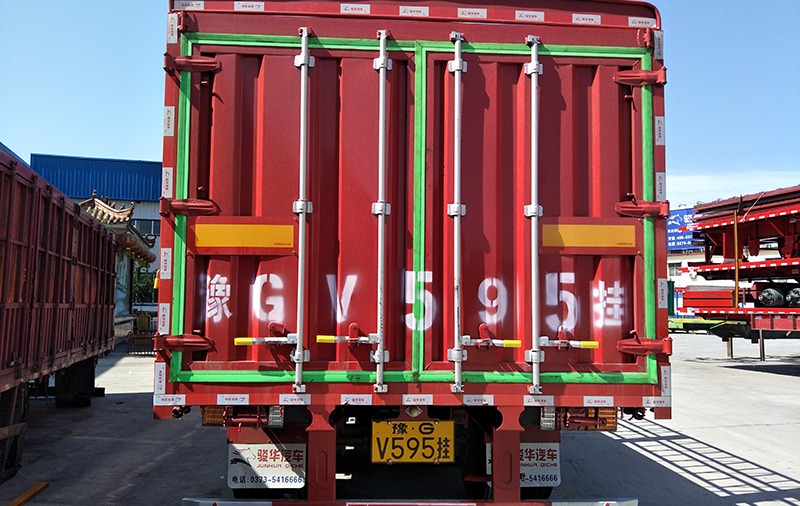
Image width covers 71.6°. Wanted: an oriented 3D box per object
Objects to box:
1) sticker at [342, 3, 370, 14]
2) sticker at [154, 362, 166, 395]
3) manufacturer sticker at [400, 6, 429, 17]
[{"bbox_3d":[-0.227,-1.247,2.836,0.150,0.050,0.006,1,-3,-3],"label":"sticker"},{"bbox_3d":[-1.156,0.604,2.671,0.050,0.150,0.010,1,-3,-3],"label":"sticker"},{"bbox_3d":[0.073,-1.233,2.828,0.150,0.050,0.010,1,-3,-3],"label":"manufacturer sticker"}]

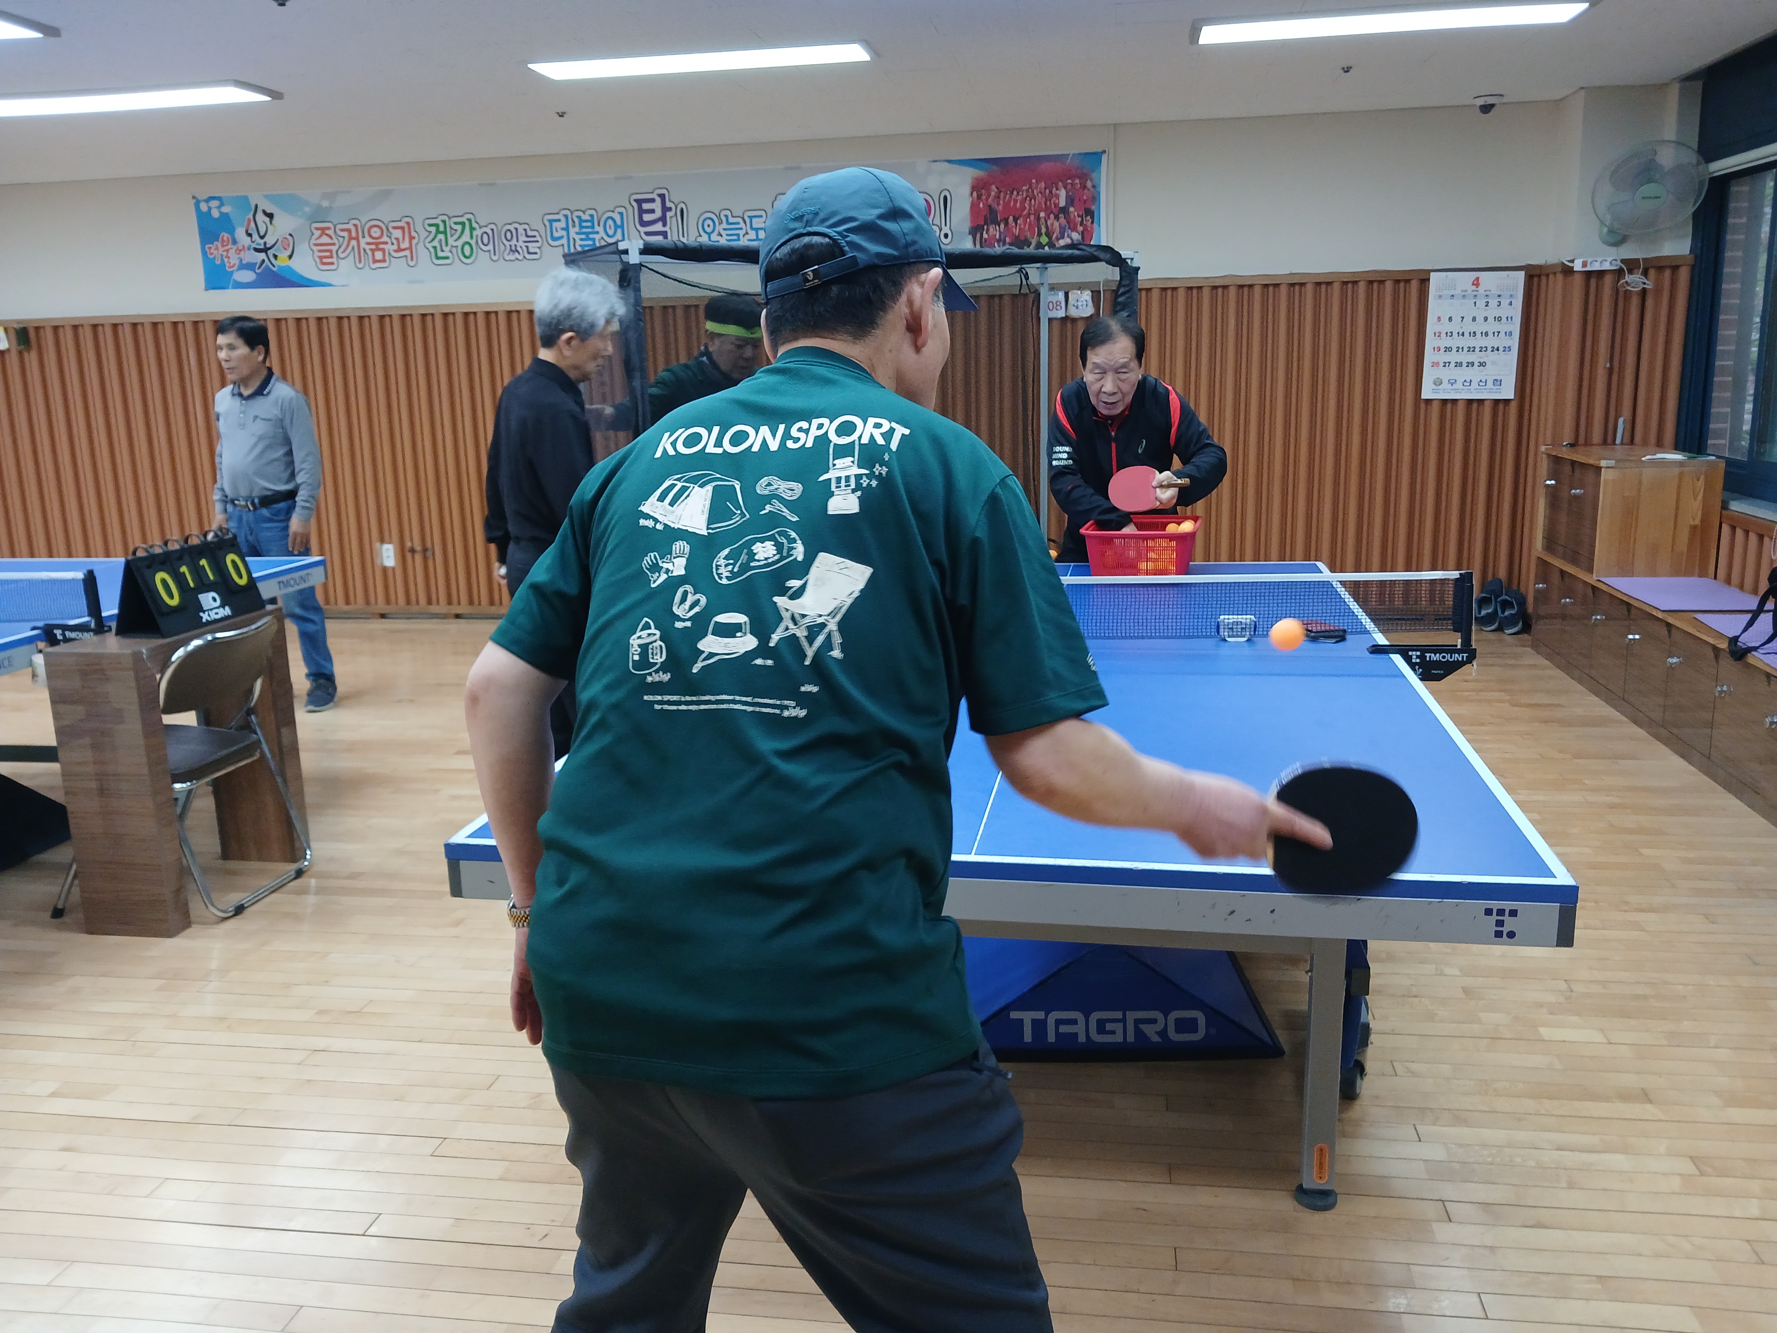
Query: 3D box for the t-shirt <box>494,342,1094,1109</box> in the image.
[{"bbox_3d":[-0.069,0.046,1.498,0.600,0.730,0.380,0,1,8],"label":"t-shirt"}]

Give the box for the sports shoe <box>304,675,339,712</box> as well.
[{"bbox_3d":[-2.500,0.115,6.127,0.105,0.110,0.275,-4,13,-8],"label":"sports shoe"}]

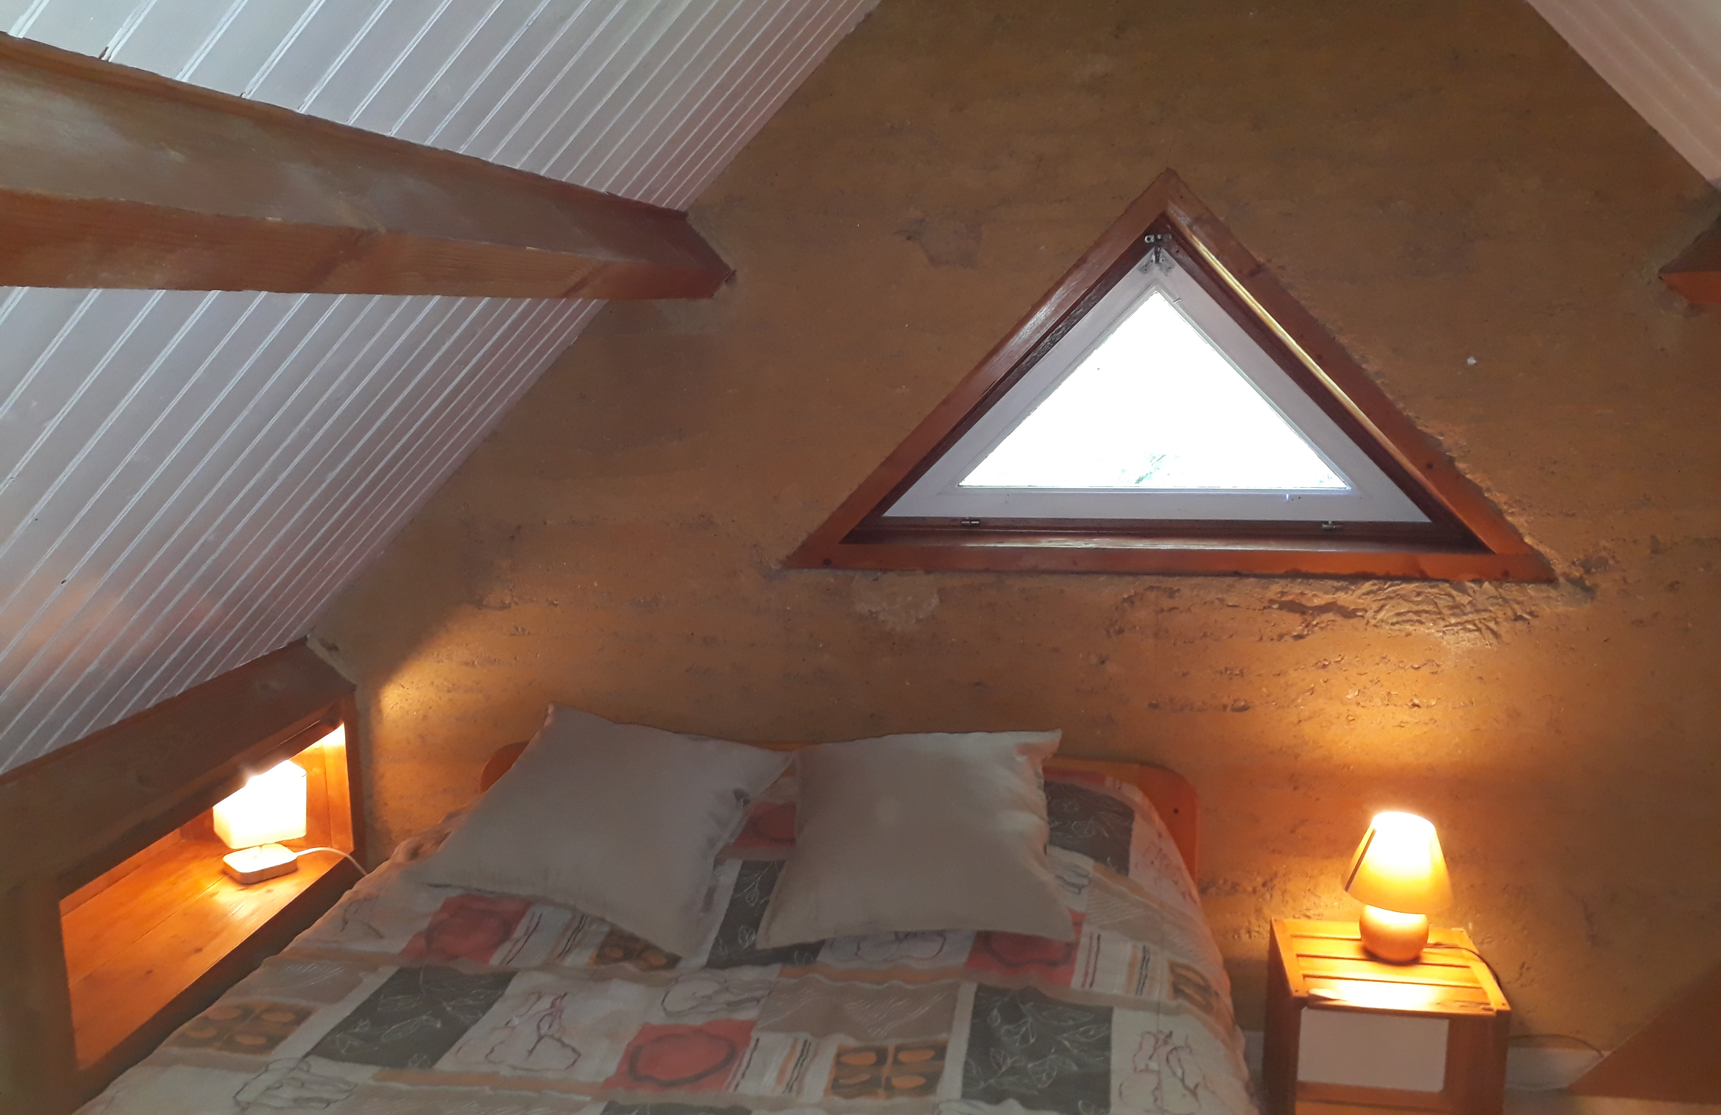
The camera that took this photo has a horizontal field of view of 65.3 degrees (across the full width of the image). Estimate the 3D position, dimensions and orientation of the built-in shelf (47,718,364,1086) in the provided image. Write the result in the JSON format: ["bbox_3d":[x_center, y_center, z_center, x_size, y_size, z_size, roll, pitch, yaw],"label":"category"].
[{"bbox_3d":[-1.371,0.596,2.549,0.384,0.315,0.916,1,11,7],"label":"built-in shelf"}]

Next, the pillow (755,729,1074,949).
[{"bbox_3d":[0.112,0.506,2.474,0.535,0.150,0.525,-4,32,9],"label":"pillow"}]

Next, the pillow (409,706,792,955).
[{"bbox_3d":[-0.467,0.485,2.529,0.535,0.150,0.525,10,33,13],"label":"pillow"}]

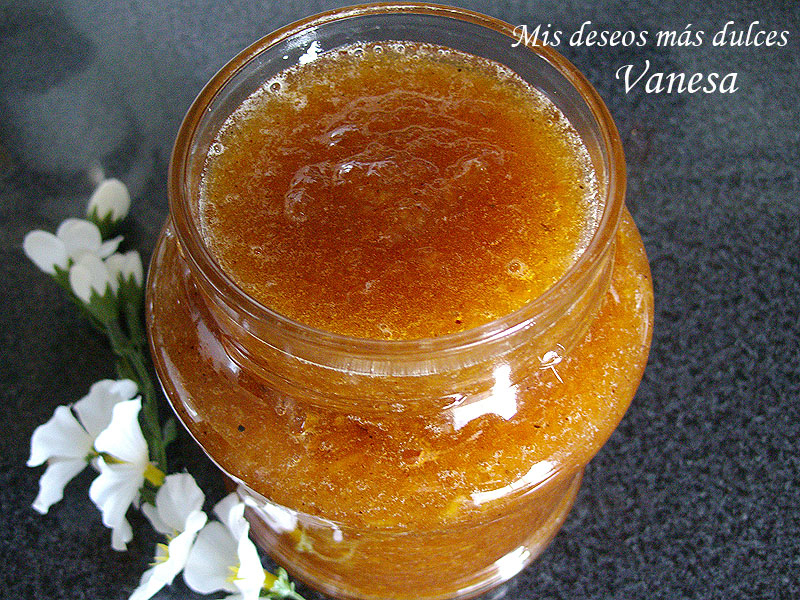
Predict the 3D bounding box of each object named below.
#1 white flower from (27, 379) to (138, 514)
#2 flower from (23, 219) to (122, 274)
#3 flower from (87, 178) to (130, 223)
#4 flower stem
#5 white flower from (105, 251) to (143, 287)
[{"bbox_3d":[-0.080,0.037,0.210,0.027,0.013,0.031,-14,56,19],"label":"white flower"},{"bbox_3d":[-0.094,-0.015,0.237,0.026,0.017,0.013,-9,59,-4],"label":"flower"},{"bbox_3d":[-0.088,-0.030,0.251,0.011,0.011,0.013,4,76,3],"label":"flower"},{"bbox_3d":[-0.070,0.025,0.221,0.009,0.008,0.046,-22,64,-12],"label":"flower stem"},{"bbox_3d":[-0.079,-0.009,0.240,0.010,0.010,0.012,-2,76,0],"label":"white flower"}]

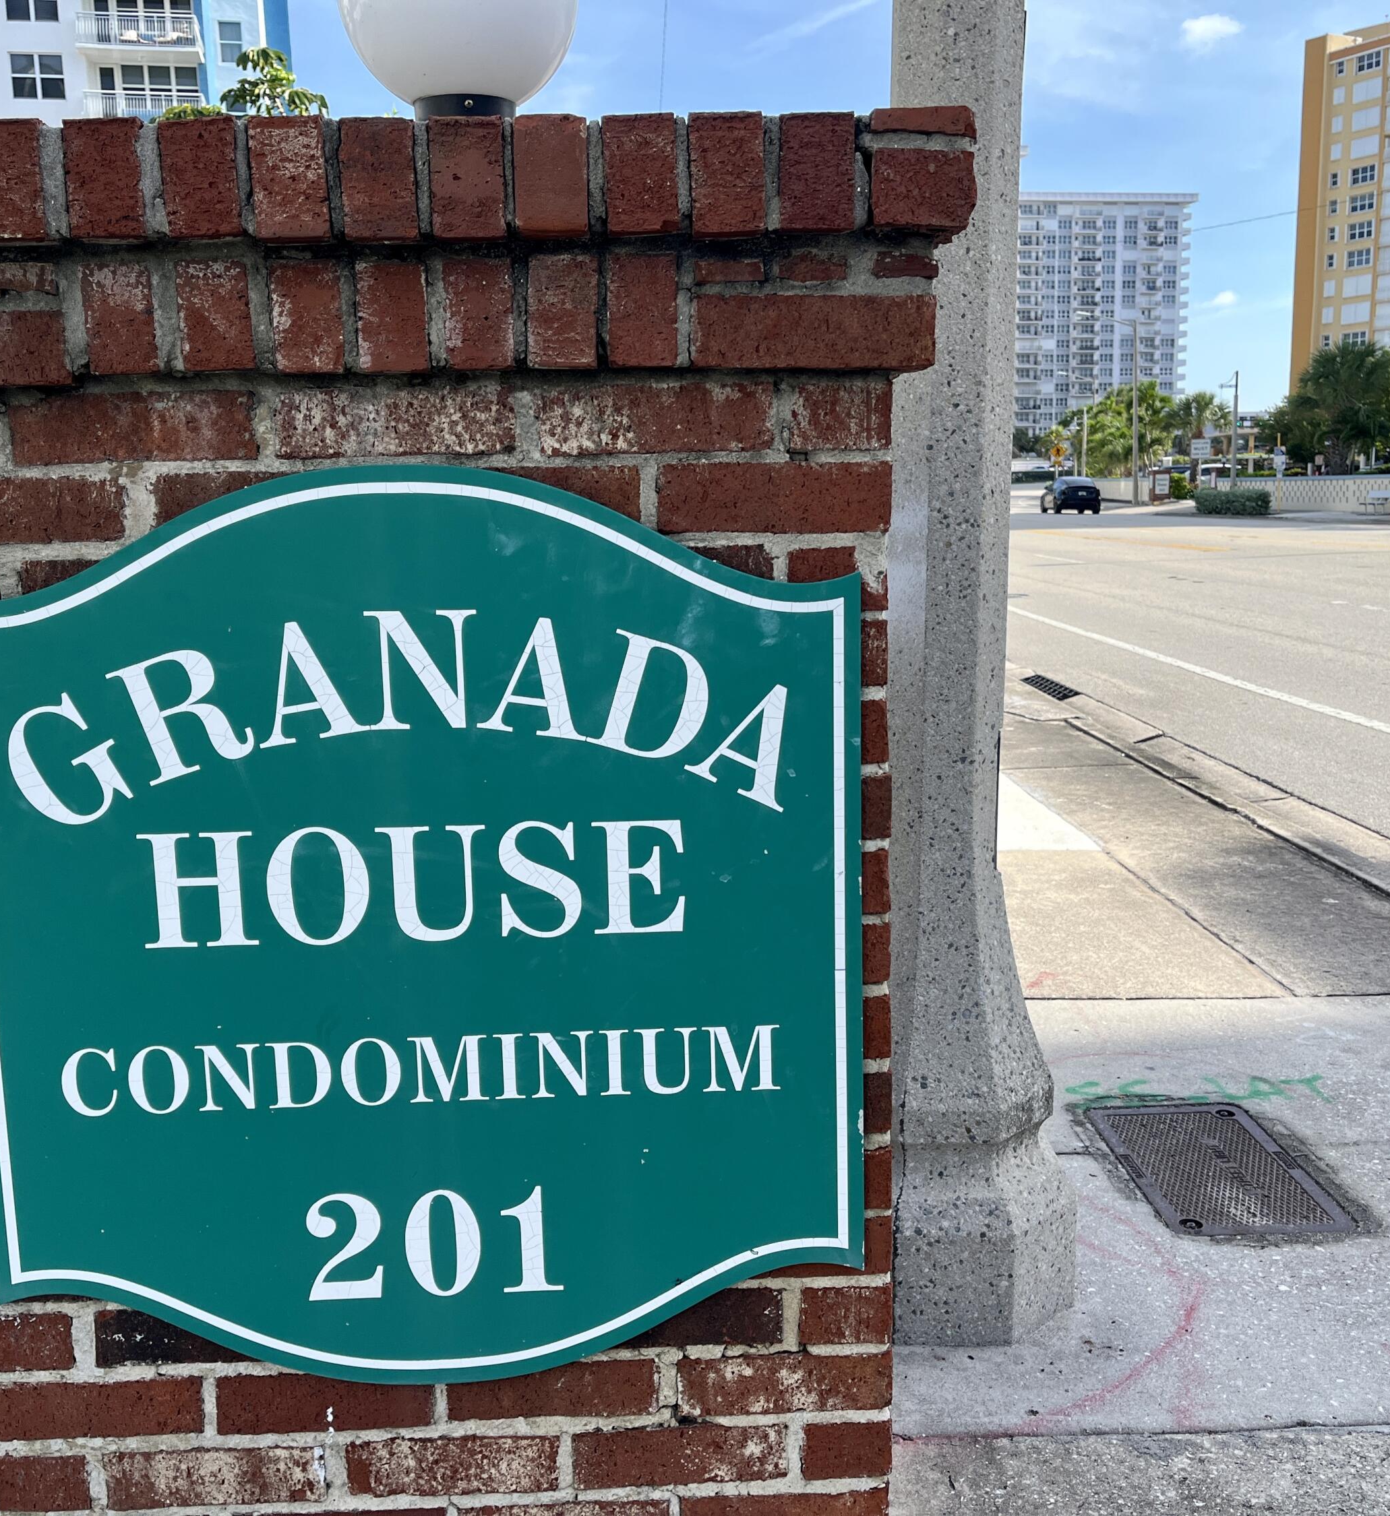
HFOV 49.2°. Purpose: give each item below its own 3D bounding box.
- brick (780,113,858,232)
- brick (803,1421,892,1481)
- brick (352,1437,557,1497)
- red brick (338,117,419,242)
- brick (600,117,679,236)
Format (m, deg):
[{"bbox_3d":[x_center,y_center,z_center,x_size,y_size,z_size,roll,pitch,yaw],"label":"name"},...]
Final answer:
[{"bbox_3d":[0.095,-0.483,1.310,0.058,0.092,0.200,-2,9,-2],"label":"brick"},{"bbox_3d":[0.144,0.644,1.542,0.084,0.057,0.195,-2,10,-1],"label":"brick"},{"bbox_3d":[-0.230,0.665,1.488,0.202,0.057,0.095,-2,9,-2],"label":"brick"},{"bbox_3d":[-0.253,-0.474,1.301,0.058,0.092,0.200,-2,9,-2],"label":"red brick"},{"bbox_3d":[-0.045,-0.474,1.286,0.057,0.089,0.195,-2,10,-1],"label":"brick"}]

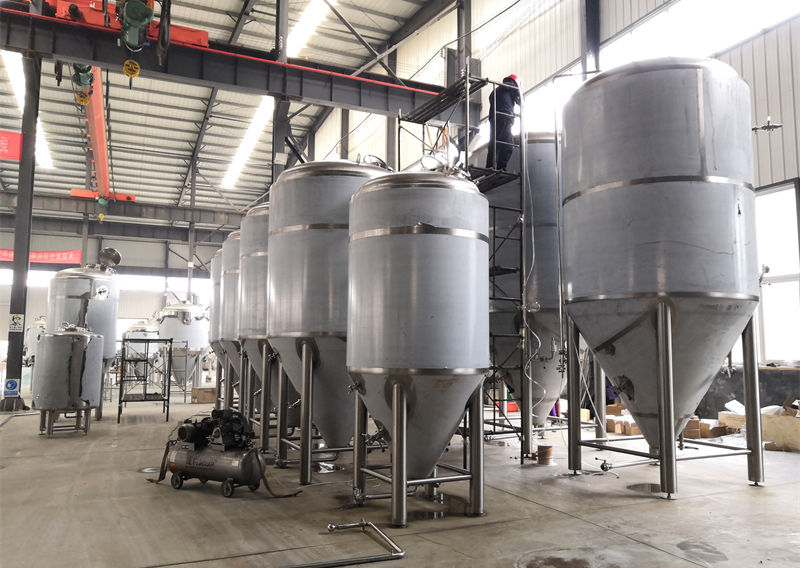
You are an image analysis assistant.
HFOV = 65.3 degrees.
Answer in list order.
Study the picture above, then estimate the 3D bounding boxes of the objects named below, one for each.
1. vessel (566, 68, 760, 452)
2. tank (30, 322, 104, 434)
[{"bbox_3d":[3.122,-0.143,7.641,2.166,4.951,2.166,3,-6,-26],"label":"vessel"},{"bbox_3d":[-5.740,1.635,10.796,1.014,1.900,1.014,3,-6,-26],"label":"tank"}]

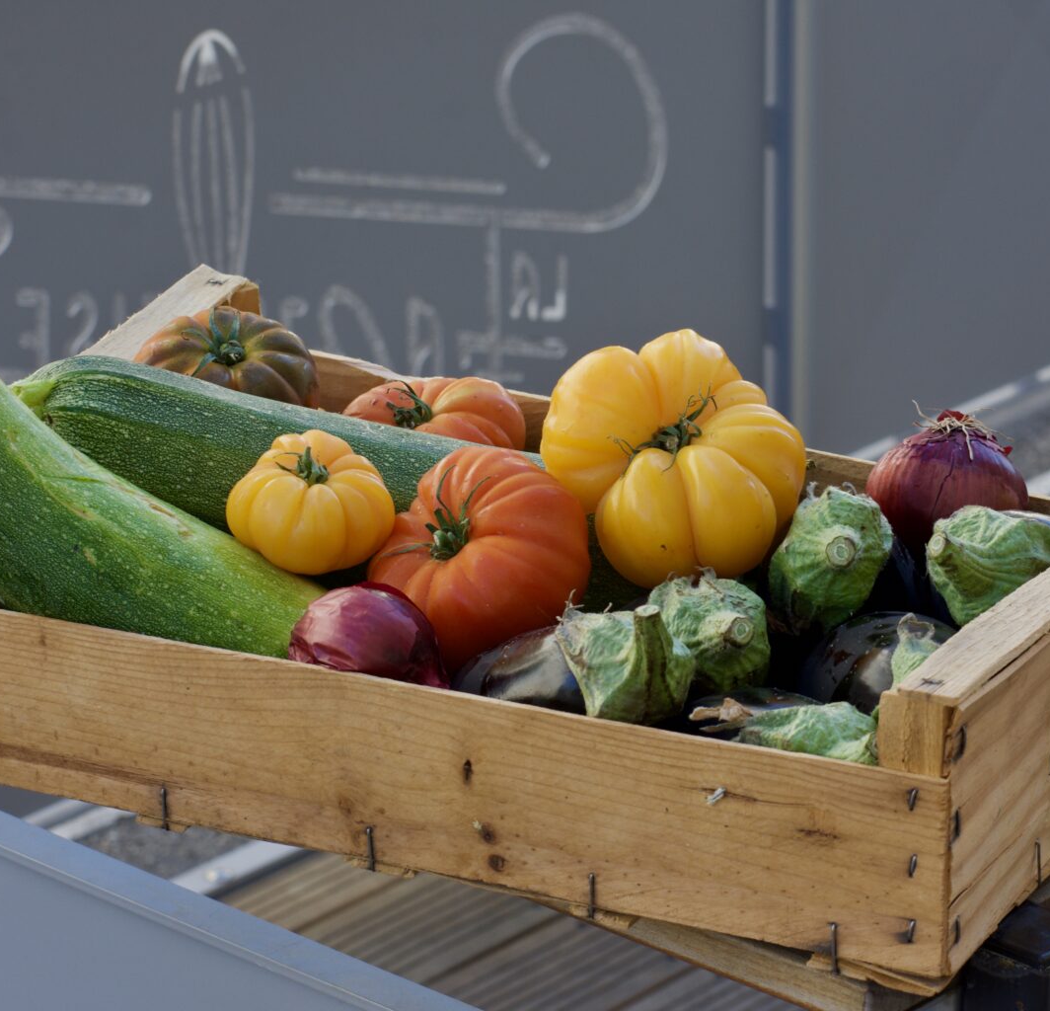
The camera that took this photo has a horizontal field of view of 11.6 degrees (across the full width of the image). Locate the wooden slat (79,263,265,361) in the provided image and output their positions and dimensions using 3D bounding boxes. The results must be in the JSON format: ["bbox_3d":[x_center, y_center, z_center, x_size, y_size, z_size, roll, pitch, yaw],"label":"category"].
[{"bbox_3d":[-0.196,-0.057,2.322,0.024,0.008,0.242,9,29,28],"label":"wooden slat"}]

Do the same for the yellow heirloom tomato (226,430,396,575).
[{"bbox_3d":[-0.090,-0.001,2.179,0.071,0.055,0.071,0,40,0],"label":"yellow heirloom tomato"}]

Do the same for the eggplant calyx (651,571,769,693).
[{"bbox_3d":[0.075,0.052,2.101,0.051,0.054,0.051,-11,22,-26],"label":"eggplant calyx"}]

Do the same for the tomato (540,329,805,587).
[{"bbox_3d":[0.061,-0.019,2.127,0.107,0.108,0.082,0,-23,0],"label":"tomato"}]

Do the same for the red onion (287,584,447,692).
[{"bbox_3d":[-0.065,0.059,2.132,0.062,0.059,0.064,-1,19,0],"label":"red onion"}]

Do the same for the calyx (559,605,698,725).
[{"bbox_3d":[0.040,0.065,2.086,0.057,0.051,0.051,14,24,37],"label":"calyx"}]

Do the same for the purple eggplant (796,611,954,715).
[{"bbox_3d":[0.142,0.078,2.086,0.080,0.077,0.108,-6,20,-14],"label":"purple eggplant"}]

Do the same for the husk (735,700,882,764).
[{"bbox_3d":[0.111,0.093,2.045,0.062,0.043,0.046,10,22,28],"label":"husk"}]

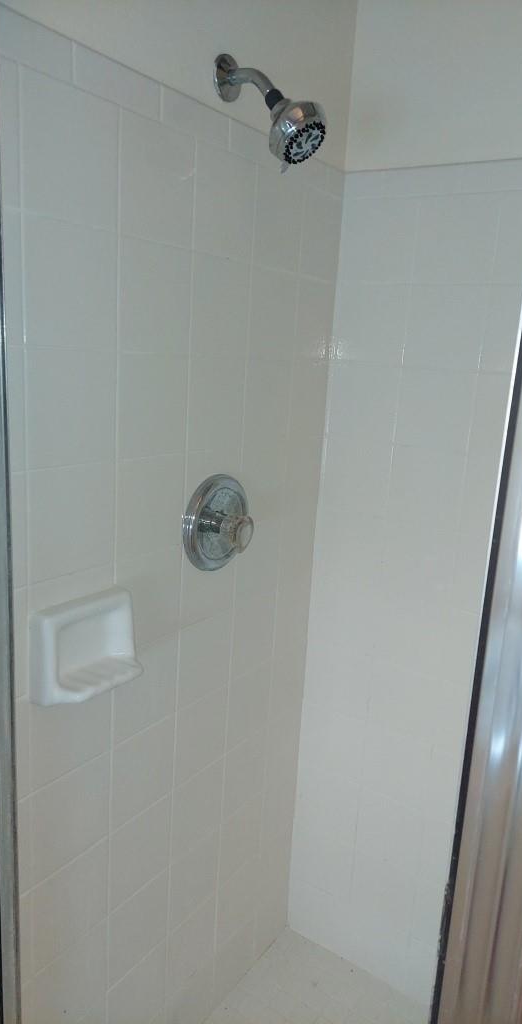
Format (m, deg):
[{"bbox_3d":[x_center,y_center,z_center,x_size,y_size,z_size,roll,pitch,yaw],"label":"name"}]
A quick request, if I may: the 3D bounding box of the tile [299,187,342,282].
[{"bbox_3d":[0.112,-0.527,1.362,0.009,0.152,0.135,12,15,33],"label":"tile"}]

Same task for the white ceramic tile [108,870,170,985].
[{"bbox_3d":[-0.216,0.730,1.261,0.009,0.150,0.149,12,15,34],"label":"white ceramic tile"}]

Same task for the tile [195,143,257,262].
[{"bbox_3d":[-0.057,-0.480,1.118,0.009,0.151,0.151,12,15,33],"label":"tile"}]

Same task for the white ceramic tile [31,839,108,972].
[{"bbox_3d":[-0.296,0.610,1.111,0.009,0.152,0.152,12,15,33],"label":"white ceramic tile"}]

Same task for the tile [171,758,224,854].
[{"bbox_3d":[-0.120,0.559,1.349,0.009,0.150,0.149,12,15,34],"label":"tile"}]

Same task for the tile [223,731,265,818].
[{"bbox_3d":[-0.033,0.537,1.470,0.009,0.150,0.149,12,15,34],"label":"tile"}]

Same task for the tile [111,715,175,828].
[{"bbox_3d":[-0.199,0.436,1.196,0.009,0.151,0.151,12,15,33],"label":"tile"}]

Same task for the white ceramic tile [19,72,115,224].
[{"bbox_3d":[-0.232,-0.436,0.872,0.009,0.152,0.152,12,15,33],"label":"white ceramic tile"}]

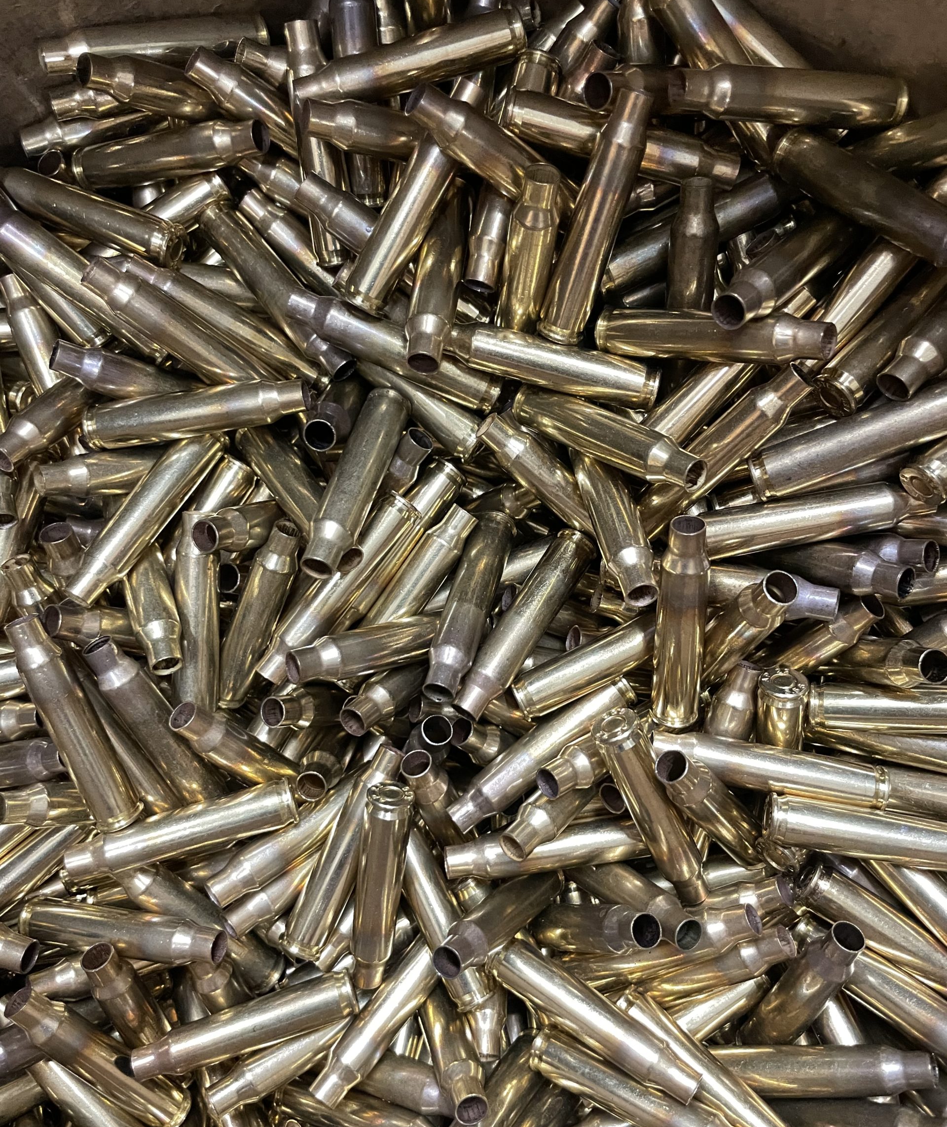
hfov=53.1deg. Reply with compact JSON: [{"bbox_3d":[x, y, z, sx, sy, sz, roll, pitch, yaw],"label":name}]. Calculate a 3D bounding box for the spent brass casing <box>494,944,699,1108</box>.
[{"bbox_3d":[0.023,0.089,0.187,0.045,0.010,0.010,25,69,29],"label":"spent brass casing"}]

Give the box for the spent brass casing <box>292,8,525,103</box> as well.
[{"bbox_3d":[-0.012,-0.096,0.183,0.045,0.010,0.010,-16,69,3],"label":"spent brass casing"}]

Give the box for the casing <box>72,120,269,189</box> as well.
[{"bbox_3d":[-0.064,-0.086,0.200,0.045,0.010,0.010,0,74,22],"label":"casing"}]

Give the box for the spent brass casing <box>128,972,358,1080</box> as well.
[{"bbox_3d":[-0.047,0.095,0.195,0.045,0.010,0.010,-16,83,-10],"label":"spent brass casing"}]

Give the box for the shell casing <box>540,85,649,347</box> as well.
[{"bbox_3d":[0.023,-0.065,0.179,0.010,0.010,0.045,17,114,1],"label":"shell casing"}]

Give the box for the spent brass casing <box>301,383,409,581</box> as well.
[{"bbox_3d":[-0.024,-0.017,0.192,0.010,0.010,0.045,24,55,-8],"label":"spent brass casing"}]

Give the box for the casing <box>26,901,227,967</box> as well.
[{"bbox_3d":[-0.073,0.077,0.198,0.045,0.010,0.010,2,68,16],"label":"casing"}]

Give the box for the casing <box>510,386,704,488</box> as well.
[{"bbox_3d":[0.026,-0.025,0.186,0.045,0.010,0.010,32,103,41],"label":"casing"}]

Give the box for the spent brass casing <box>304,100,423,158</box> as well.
[{"bbox_3d":[-0.012,-0.086,0.192,0.045,0.010,0.010,0,116,-27],"label":"spent brass casing"}]

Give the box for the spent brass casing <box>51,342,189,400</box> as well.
[{"bbox_3d":[-0.064,-0.035,0.197,0.045,0.010,0.010,20,68,-15],"label":"spent brass casing"}]

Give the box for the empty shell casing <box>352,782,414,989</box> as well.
[{"bbox_3d":[-0.020,0.068,0.197,0.010,0.010,0.045,7,104,-3],"label":"empty shell casing"}]

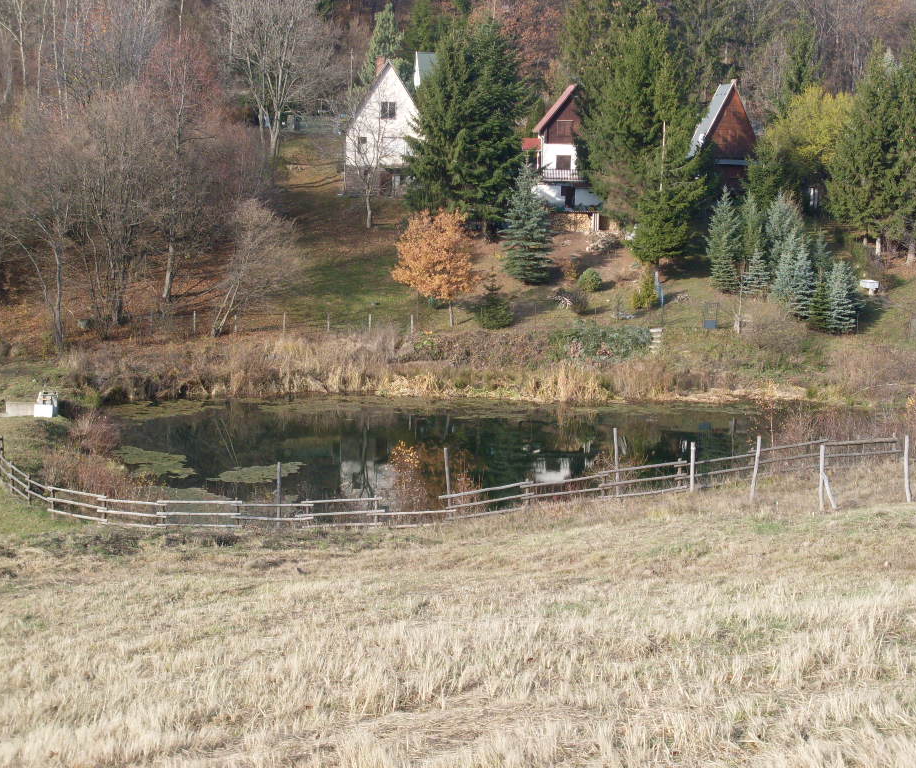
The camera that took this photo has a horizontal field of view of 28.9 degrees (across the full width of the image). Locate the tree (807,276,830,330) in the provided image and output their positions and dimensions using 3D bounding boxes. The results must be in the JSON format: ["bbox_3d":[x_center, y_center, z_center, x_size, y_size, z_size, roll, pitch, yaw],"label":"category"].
[{"bbox_3d":[23.390,-5.140,114.830,1.420,3.630,1.420,1,9,0],"label":"tree"}]

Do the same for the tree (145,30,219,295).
[{"bbox_3d":[-18.493,-14.375,118.707,5.083,17.939,5.083,1,9,0],"label":"tree"}]

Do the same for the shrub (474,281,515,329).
[{"bbox_3d":[2.380,-5.320,115.910,2.610,3.410,2.610,1,9,0],"label":"shrub"}]

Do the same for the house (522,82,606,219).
[{"bbox_3d":[9.596,-19.854,151.107,7.200,11.020,7.800,1,9,0],"label":"house"}]

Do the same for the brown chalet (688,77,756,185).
[{"bbox_3d":[23.235,-21.714,154.266,6.400,9.409,7.200,1,9,0],"label":"brown chalet"}]

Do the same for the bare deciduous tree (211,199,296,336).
[{"bbox_3d":[-12.960,-7.360,112.480,5.450,8.760,5.180,1,9,0],"label":"bare deciduous tree"}]

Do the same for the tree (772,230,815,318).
[{"bbox_3d":[22.596,-7.364,119.543,2.829,5.930,2.829,1,9,0],"label":"tree"}]

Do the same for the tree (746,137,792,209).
[{"bbox_3d":[24.280,-16.170,138.370,3.590,6.190,3.590,1,9,0],"label":"tree"}]

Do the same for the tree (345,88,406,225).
[{"bbox_3d":[-6.402,-17.256,136.073,4.907,10.650,4.907,1,9,0],"label":"tree"}]

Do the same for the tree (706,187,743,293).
[{"bbox_3d":[18.781,-10.098,125.087,2.537,7.315,2.537,1,9,0],"label":"tree"}]

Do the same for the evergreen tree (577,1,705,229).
[{"bbox_3d":[13.960,-20.230,135.750,9.790,16.930,9.790,1,9,0],"label":"evergreen tree"}]

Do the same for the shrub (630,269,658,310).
[{"bbox_3d":[12.768,-6.467,121.515,1.917,2.883,1.917,1,9,0],"label":"shrub"}]

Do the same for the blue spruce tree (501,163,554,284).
[{"bbox_3d":[4.890,-11.270,124.870,3.800,8.560,3.800,1,9,0],"label":"blue spruce tree"}]

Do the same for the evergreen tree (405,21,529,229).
[{"bbox_3d":[0.650,-19.440,134.770,9.420,16.000,9.420,1,9,0],"label":"evergreen tree"}]

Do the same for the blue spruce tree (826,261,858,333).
[{"bbox_3d":[24.840,-5.650,114.660,2.070,4.660,2.070,1,9,0],"label":"blue spruce tree"}]

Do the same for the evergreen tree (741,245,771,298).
[{"bbox_3d":[20.762,-7.847,123.871,2.094,3.770,2.094,1,9,0],"label":"evergreen tree"}]

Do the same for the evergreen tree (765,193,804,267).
[{"bbox_3d":[22.930,-10.630,124.660,2.810,5.880,2.810,1,9,0],"label":"evergreen tree"}]

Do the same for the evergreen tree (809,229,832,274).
[{"bbox_3d":[25.651,-9.018,125.596,1.769,3.817,1.769,1,9,0],"label":"evergreen tree"}]

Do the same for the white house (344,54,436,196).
[{"bbox_3d":[-5.900,-21.590,148.830,7.320,11.270,9.000,1,9,-4],"label":"white house"}]

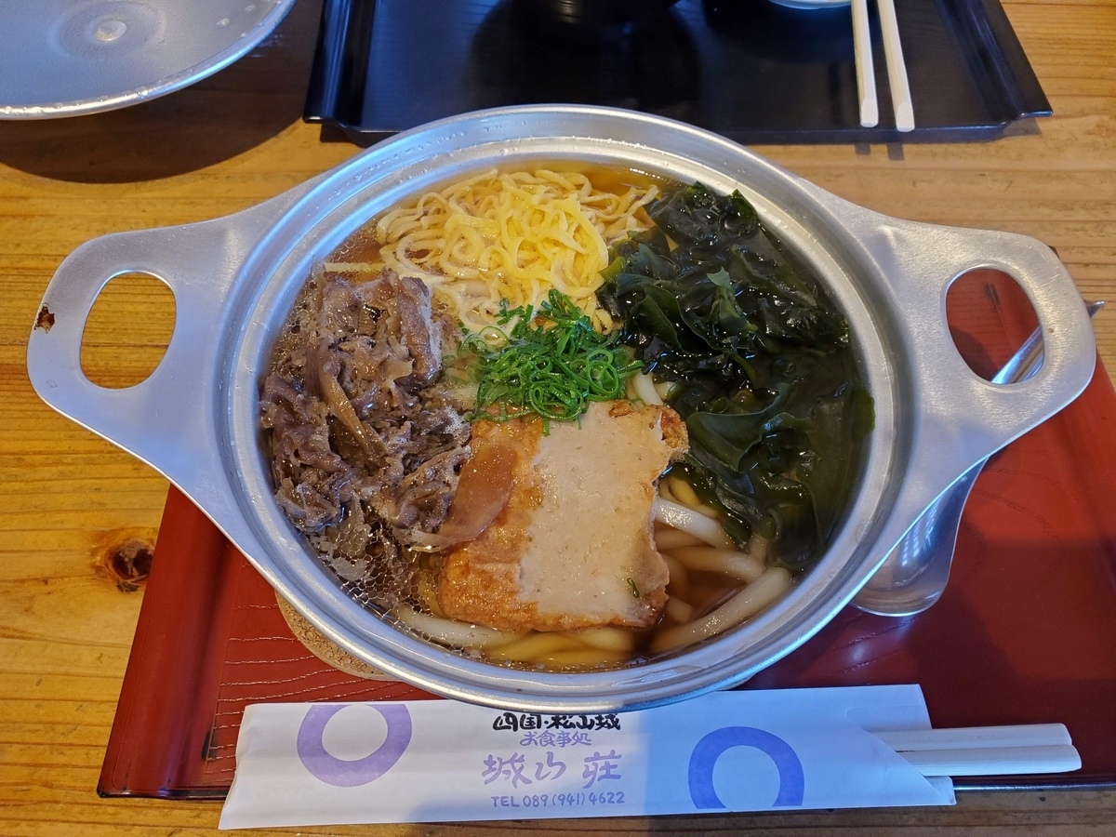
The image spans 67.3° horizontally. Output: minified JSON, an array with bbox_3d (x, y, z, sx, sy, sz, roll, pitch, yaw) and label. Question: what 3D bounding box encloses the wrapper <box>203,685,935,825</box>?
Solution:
[{"bbox_3d":[0.008,0.096,0.241,0.205,0.007,0.033,-1,60,-1],"label":"wrapper"}]

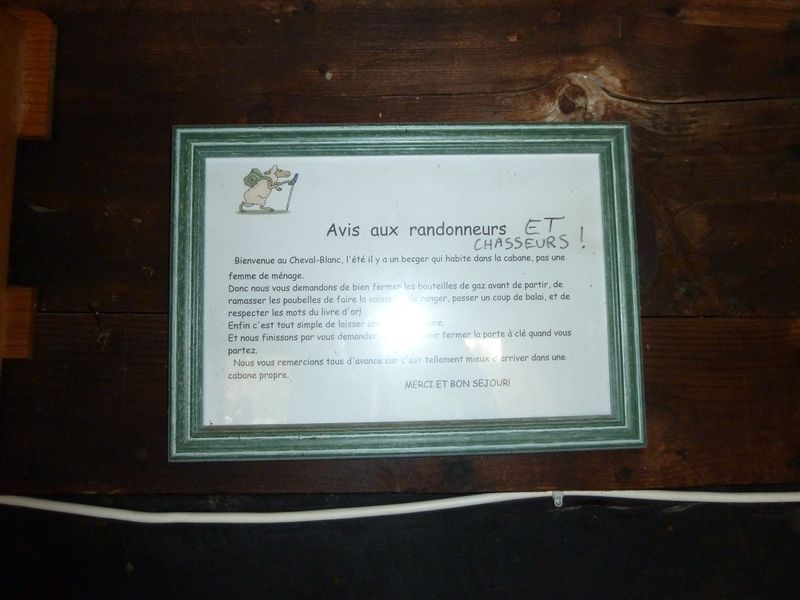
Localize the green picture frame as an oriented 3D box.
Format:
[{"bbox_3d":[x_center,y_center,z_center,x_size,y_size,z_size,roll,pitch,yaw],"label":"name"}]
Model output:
[{"bbox_3d":[0.006,-0.010,0.419,0.338,0.240,0.020,-1,-4,-2],"label":"green picture frame"}]

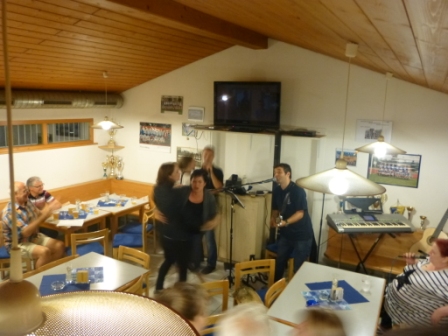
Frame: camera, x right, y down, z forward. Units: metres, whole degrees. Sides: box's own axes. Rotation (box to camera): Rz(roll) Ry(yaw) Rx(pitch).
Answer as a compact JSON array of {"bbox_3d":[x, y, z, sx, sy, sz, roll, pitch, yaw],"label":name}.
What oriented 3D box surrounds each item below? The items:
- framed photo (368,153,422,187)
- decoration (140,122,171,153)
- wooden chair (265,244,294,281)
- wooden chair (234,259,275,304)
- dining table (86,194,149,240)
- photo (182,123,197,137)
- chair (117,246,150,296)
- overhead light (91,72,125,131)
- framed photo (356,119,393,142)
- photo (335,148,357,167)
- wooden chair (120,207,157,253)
[{"bbox_3d":[2.157,0.023,4.776,0.605,0.405,0.020,7,11,28],"label":"framed photo"},{"bbox_3d":[-1.207,-0.531,6.555,0.680,0.485,0.020,7,11,27],"label":"decoration"},{"bbox_3d":[0.898,1.172,5.224,0.440,0.810,0.500,11,13,43],"label":"wooden chair"},{"bbox_3d":[0.397,1.405,3.716,0.450,0.810,0.490,-2,10,-19],"label":"wooden chair"},{"bbox_3d":[-1.802,0.952,6.120,0.850,0.750,0.860,7,11,28],"label":"dining table"},{"bbox_3d":[-0.581,-0.626,6.219,0.275,0.220,0.020,7,11,28],"label":"photo"},{"bbox_3d":[-1.067,1.325,3.974,0.450,0.810,0.500,7,11,27],"label":"chair"},{"bbox_3d":[-1.720,-0.974,5.498,0.490,0.860,0.490,7,11,28],"label":"overhead light"},{"bbox_3d":[1.926,-0.457,4.832,0.425,0.290,0.020,7,11,28],"label":"framed photo"},{"bbox_3d":[1.665,-0.141,5.108,0.280,0.225,0.020,7,11,27],"label":"photo"},{"bbox_3d":[-1.372,0.998,5.865,0.500,0.810,0.440,3,10,9],"label":"wooden chair"}]

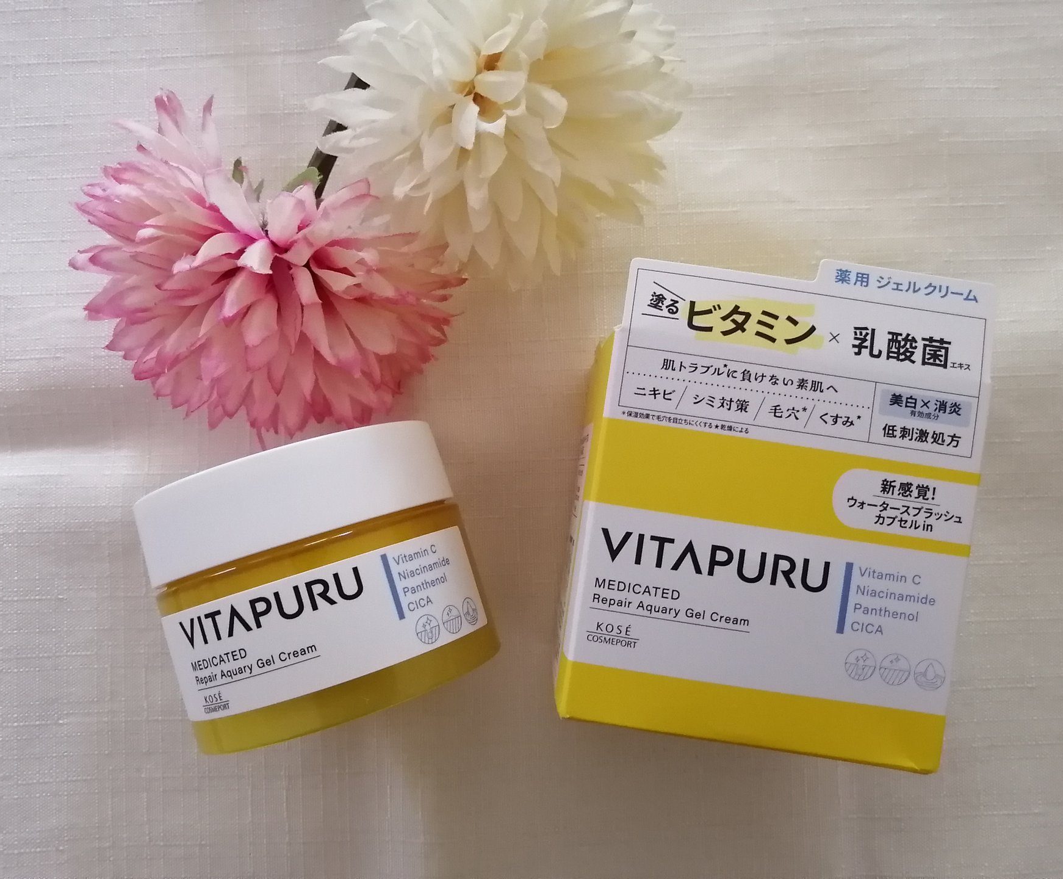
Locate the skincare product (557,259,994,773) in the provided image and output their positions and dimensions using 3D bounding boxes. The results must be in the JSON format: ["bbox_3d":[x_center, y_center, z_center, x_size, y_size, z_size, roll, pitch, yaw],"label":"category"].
[{"bbox_3d":[0.049,0.012,0.212,0.073,0.073,0.095,8,90,0],"label":"skincare product"}]

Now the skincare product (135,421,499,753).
[{"bbox_3d":[-0.049,0.031,0.213,0.071,0.071,0.056,-17,89,-4],"label":"skincare product"}]

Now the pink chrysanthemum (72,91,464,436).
[{"bbox_3d":[-0.064,-0.043,0.221,0.093,0.055,0.083,0,90,0],"label":"pink chrysanthemum"}]

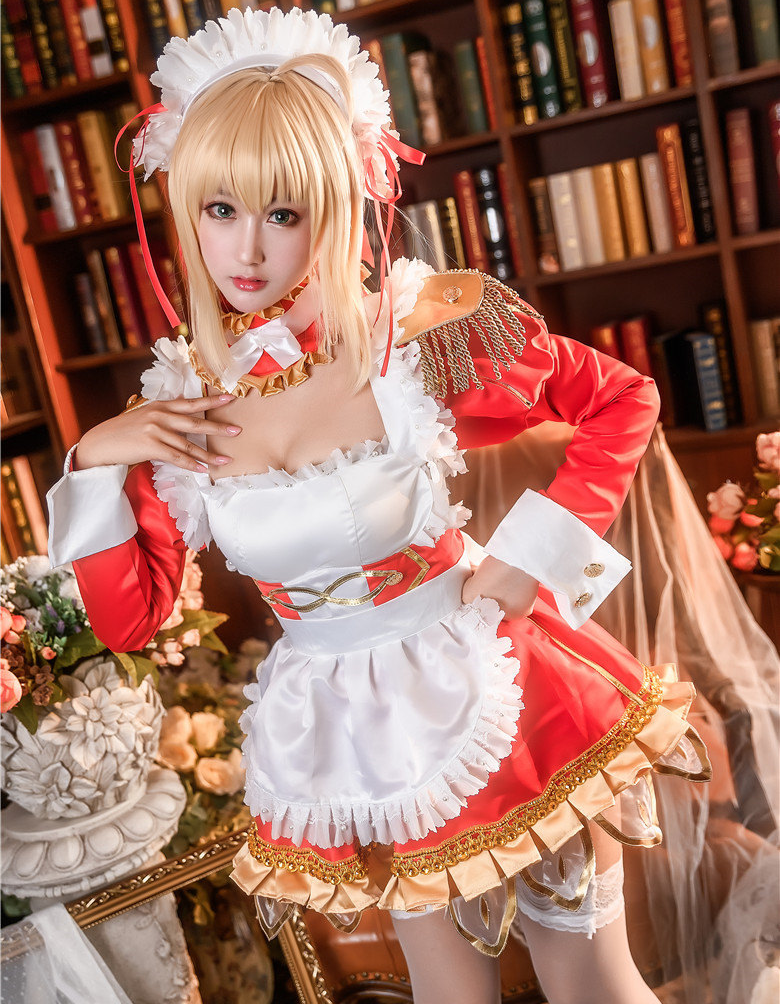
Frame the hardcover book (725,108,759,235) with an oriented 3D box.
[{"bbox_3d":[0.718,-0.674,2.637,0.042,0.237,0.165,-5,16,19],"label":"hardcover book"}]

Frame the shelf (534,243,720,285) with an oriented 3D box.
[{"bbox_3d":[0.550,-0.539,2.919,0.393,0.023,0.280,-8,10,18],"label":"shelf"}]

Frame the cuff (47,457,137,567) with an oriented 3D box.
[{"bbox_3d":[-0.316,0.013,1.380,0.088,0.095,0.105,-4,18,-2],"label":"cuff"}]

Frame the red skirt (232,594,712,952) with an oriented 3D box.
[{"bbox_3d":[0.072,0.240,1.623,0.580,0.360,0.520,-6,16,24],"label":"red skirt"}]

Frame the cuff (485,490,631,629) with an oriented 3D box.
[{"bbox_3d":[0.192,0.067,1.490,0.103,0.138,0.100,-58,16,-15],"label":"cuff"}]

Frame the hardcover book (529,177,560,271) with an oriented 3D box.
[{"bbox_3d":[0.360,-0.620,2.917,0.038,0.197,0.145,-8,10,18],"label":"hardcover book"}]

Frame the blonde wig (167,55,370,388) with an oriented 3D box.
[{"bbox_3d":[-0.132,-0.306,1.410,0.210,0.315,0.245,4,21,-5],"label":"blonde wig"}]

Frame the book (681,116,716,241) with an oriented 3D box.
[{"bbox_3d":[0.666,-0.681,2.759,0.035,0.246,0.170,-7,12,23],"label":"book"}]

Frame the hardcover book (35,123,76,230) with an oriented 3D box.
[{"bbox_3d":[-0.796,-0.826,3.310,0.046,0.255,0.176,-7,12,23],"label":"hardcover book"}]

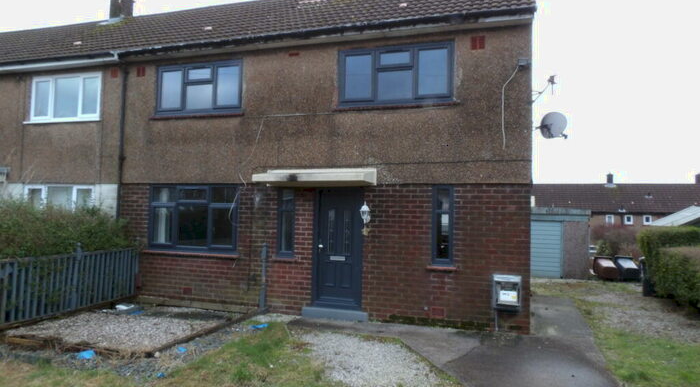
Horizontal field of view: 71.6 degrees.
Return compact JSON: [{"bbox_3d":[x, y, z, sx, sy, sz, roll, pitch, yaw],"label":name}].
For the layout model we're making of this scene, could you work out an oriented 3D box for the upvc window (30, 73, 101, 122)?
[{"bbox_3d":[-6.083,-2.036,10.376,1.922,1.004,0.090,0,-3,18],"label":"upvc window"}]

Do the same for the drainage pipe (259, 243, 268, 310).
[{"bbox_3d":[-1.511,1.445,8.540,0.120,1.162,0.120,1,-3,0],"label":"drainage pipe"}]

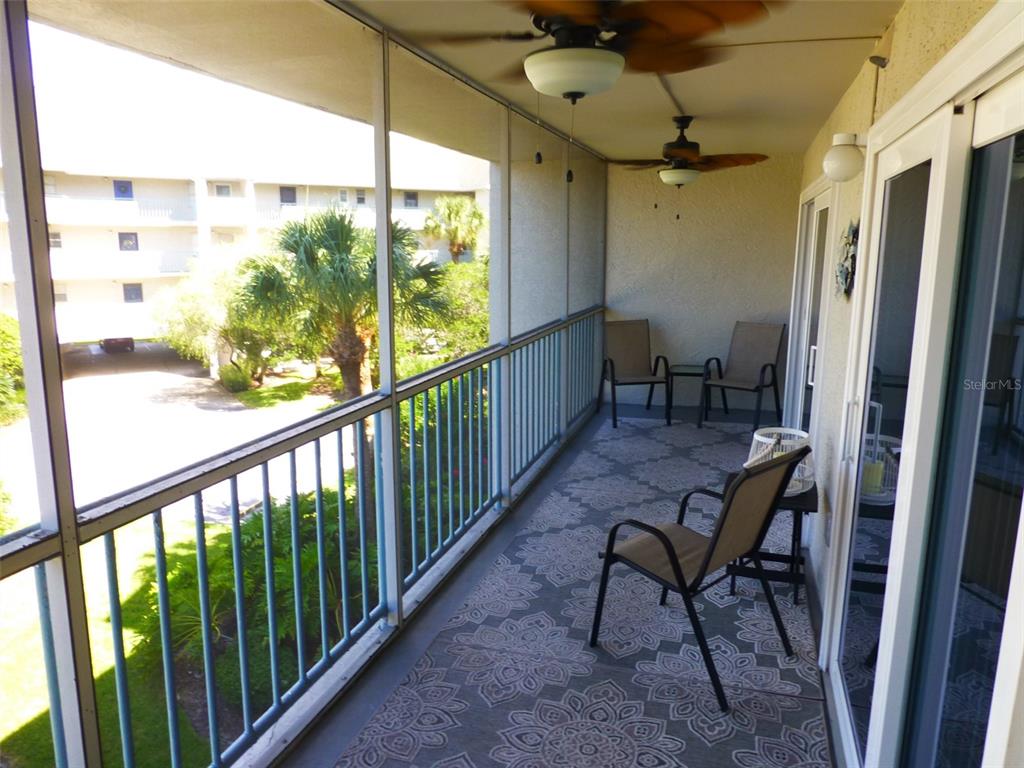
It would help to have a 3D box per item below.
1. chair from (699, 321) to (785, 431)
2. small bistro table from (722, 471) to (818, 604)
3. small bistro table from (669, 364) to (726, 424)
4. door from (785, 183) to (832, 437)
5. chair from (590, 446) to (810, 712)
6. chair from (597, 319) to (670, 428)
[{"bbox_3d":[2.183,-0.070,6.691,0.560,0.930,0.680,10,14,40],"label":"chair"},{"bbox_3d":[1.239,0.758,3.443,0.420,0.520,0.410,4,11,18],"label":"small bistro table"},{"bbox_3d":[1.797,0.082,7.168,0.420,0.450,0.440,4,11,18],"label":"small bistro table"},{"bbox_3d":[2.084,-0.340,4.984,0.120,2.100,2.600,4,11,18],"label":"door"},{"bbox_3d":[0.752,0.657,2.880,0.560,0.930,0.680,-10,15,-43],"label":"chair"},{"bbox_3d":[1.187,-0.114,6.902,0.560,0.930,0.680,-1,11,-8],"label":"chair"}]

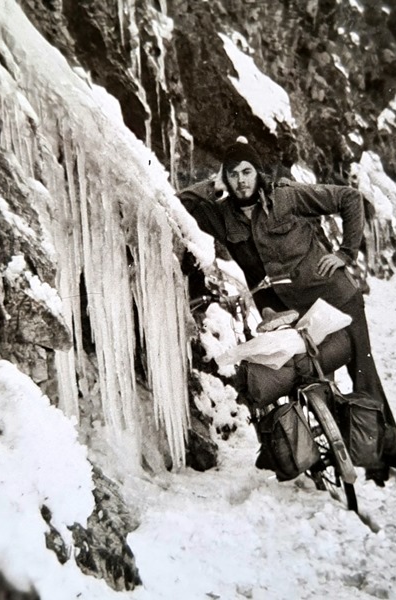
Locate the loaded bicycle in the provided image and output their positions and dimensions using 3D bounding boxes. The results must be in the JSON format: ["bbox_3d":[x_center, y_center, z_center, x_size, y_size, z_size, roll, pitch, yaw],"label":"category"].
[{"bbox_3d":[0.460,0.475,3.220,0.620,1.050,1.760,-21,9,-6],"label":"loaded bicycle"}]

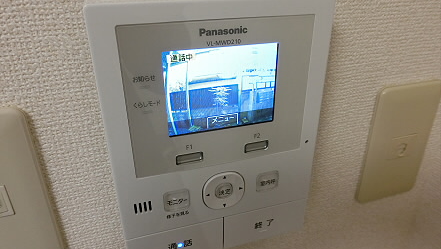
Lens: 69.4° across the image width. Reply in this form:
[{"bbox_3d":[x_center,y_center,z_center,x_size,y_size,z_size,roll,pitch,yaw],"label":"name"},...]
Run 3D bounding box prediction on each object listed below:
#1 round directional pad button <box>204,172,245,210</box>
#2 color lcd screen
[{"bbox_3d":[0.003,0.049,0.233,0.033,0.034,0.004,-8,26,-15],"label":"round directional pad button"},{"bbox_3d":[0.001,-0.022,0.201,0.072,0.054,0.004,-8,26,-15],"label":"color lcd screen"}]

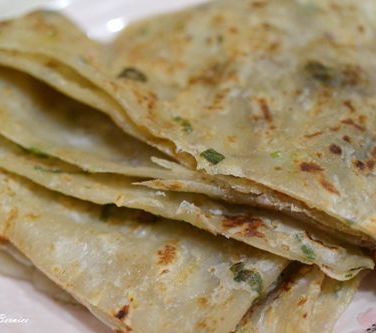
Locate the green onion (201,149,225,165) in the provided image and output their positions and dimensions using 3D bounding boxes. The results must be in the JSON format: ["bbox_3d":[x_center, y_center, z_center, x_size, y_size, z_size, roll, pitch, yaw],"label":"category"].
[{"bbox_3d":[0.011,-0.004,0.310,0.009,0.002,0.007,32,49,32],"label":"green onion"}]

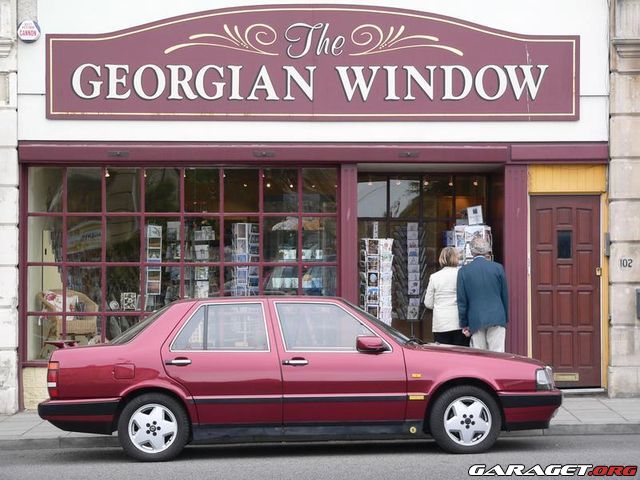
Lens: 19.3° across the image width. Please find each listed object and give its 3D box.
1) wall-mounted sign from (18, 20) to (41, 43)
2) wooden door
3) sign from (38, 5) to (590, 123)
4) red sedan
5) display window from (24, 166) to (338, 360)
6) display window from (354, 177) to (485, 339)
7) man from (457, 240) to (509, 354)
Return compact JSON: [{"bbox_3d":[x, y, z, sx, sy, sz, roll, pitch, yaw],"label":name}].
[{"bbox_3d":[-3.073,-2.206,19.950,0.233,0.233,0.080,0,-1,0],"label":"wall-mounted sign"},{"bbox_3d":[2.630,0.557,20.200,0.761,2.062,0.060,0,-1,0],"label":"wooden door"},{"bbox_3d":[-0.074,-1.878,19.950,5.639,1.227,0.060,0,-1,0],"label":"sign"},{"bbox_3d":[-0.191,1.162,16.759,4.590,1.380,1.770,-1,-1,0],"label":"red sedan"},{"bbox_3d":[-1.476,0.250,20.100,3.347,2.068,0.120,0,-1,0],"label":"display window"},{"bbox_3d":[1.174,0.205,21.500,1.516,1.950,0.100,0,-1,0],"label":"display window"},{"bbox_3d":[1.672,0.849,19.400,0.560,1.750,0.420,0,-1,0],"label":"man"}]

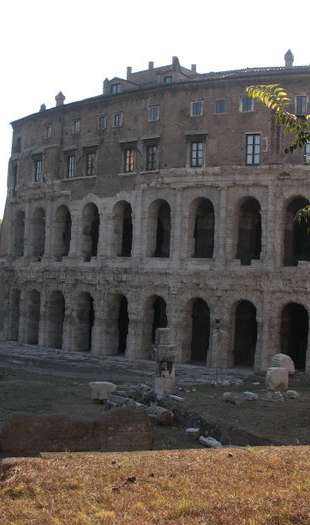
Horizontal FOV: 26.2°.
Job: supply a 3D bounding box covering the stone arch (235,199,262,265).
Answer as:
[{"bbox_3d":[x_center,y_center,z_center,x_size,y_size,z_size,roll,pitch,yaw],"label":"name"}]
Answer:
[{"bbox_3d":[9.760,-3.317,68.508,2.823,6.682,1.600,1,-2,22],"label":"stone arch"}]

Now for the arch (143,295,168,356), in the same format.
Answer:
[{"bbox_3d":[0.402,6.999,72.299,2.920,6.721,1.600,1,-3,31],"label":"arch"}]

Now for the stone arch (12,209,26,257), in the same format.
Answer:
[{"bbox_3d":[-17.173,-3.812,89.050,1.600,6.382,2.823,3,-2,-37],"label":"stone arch"}]

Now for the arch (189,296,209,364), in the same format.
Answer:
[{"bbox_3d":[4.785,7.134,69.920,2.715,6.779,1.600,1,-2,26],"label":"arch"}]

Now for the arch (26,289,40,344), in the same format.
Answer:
[{"bbox_3d":[-14.703,6.902,84.741,1.600,6.721,2.920,5,-4,-42],"label":"arch"}]

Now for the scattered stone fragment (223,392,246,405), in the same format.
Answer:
[{"bbox_3d":[5.365,9.046,44.666,1.400,0.620,0.750,0,-2,40],"label":"scattered stone fragment"}]

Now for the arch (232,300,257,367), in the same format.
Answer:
[{"bbox_3d":[9.275,7.222,67.908,2.715,6.759,1.600,1,-2,22],"label":"arch"}]

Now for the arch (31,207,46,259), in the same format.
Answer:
[{"bbox_3d":[-13.770,-3.676,82.563,1.500,6.150,2.750,4,-2,-42],"label":"arch"}]

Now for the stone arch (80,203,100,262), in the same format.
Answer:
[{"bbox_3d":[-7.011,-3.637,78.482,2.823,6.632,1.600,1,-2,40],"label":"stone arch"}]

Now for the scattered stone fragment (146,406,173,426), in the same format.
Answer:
[{"bbox_3d":[0.300,9.701,42.353,0.850,0.850,1.500,3,-2,-43],"label":"scattered stone fragment"}]

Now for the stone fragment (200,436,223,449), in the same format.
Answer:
[{"bbox_3d":[2.909,9.228,34.293,0.500,0.330,1.450,3,-2,-35],"label":"stone fragment"}]

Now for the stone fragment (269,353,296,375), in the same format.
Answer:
[{"bbox_3d":[11.356,8.899,59.207,1.900,1.750,1.300,3,-2,-25],"label":"stone fragment"}]

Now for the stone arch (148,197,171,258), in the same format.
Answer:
[{"bbox_3d":[0.917,-3.538,70.611,2.750,6.150,1.500,1,-2,30],"label":"stone arch"}]

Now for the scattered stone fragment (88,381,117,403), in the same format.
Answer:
[{"bbox_3d":[-3.149,7.817,40.485,1.650,1.200,1.400,3,-3,-4],"label":"scattered stone fragment"}]

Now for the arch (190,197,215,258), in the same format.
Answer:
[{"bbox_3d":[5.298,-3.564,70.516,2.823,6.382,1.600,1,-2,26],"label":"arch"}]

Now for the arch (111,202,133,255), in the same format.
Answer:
[{"bbox_3d":[-3.087,-3.598,73.168,2.750,6.150,1.500,1,-2,35],"label":"arch"}]

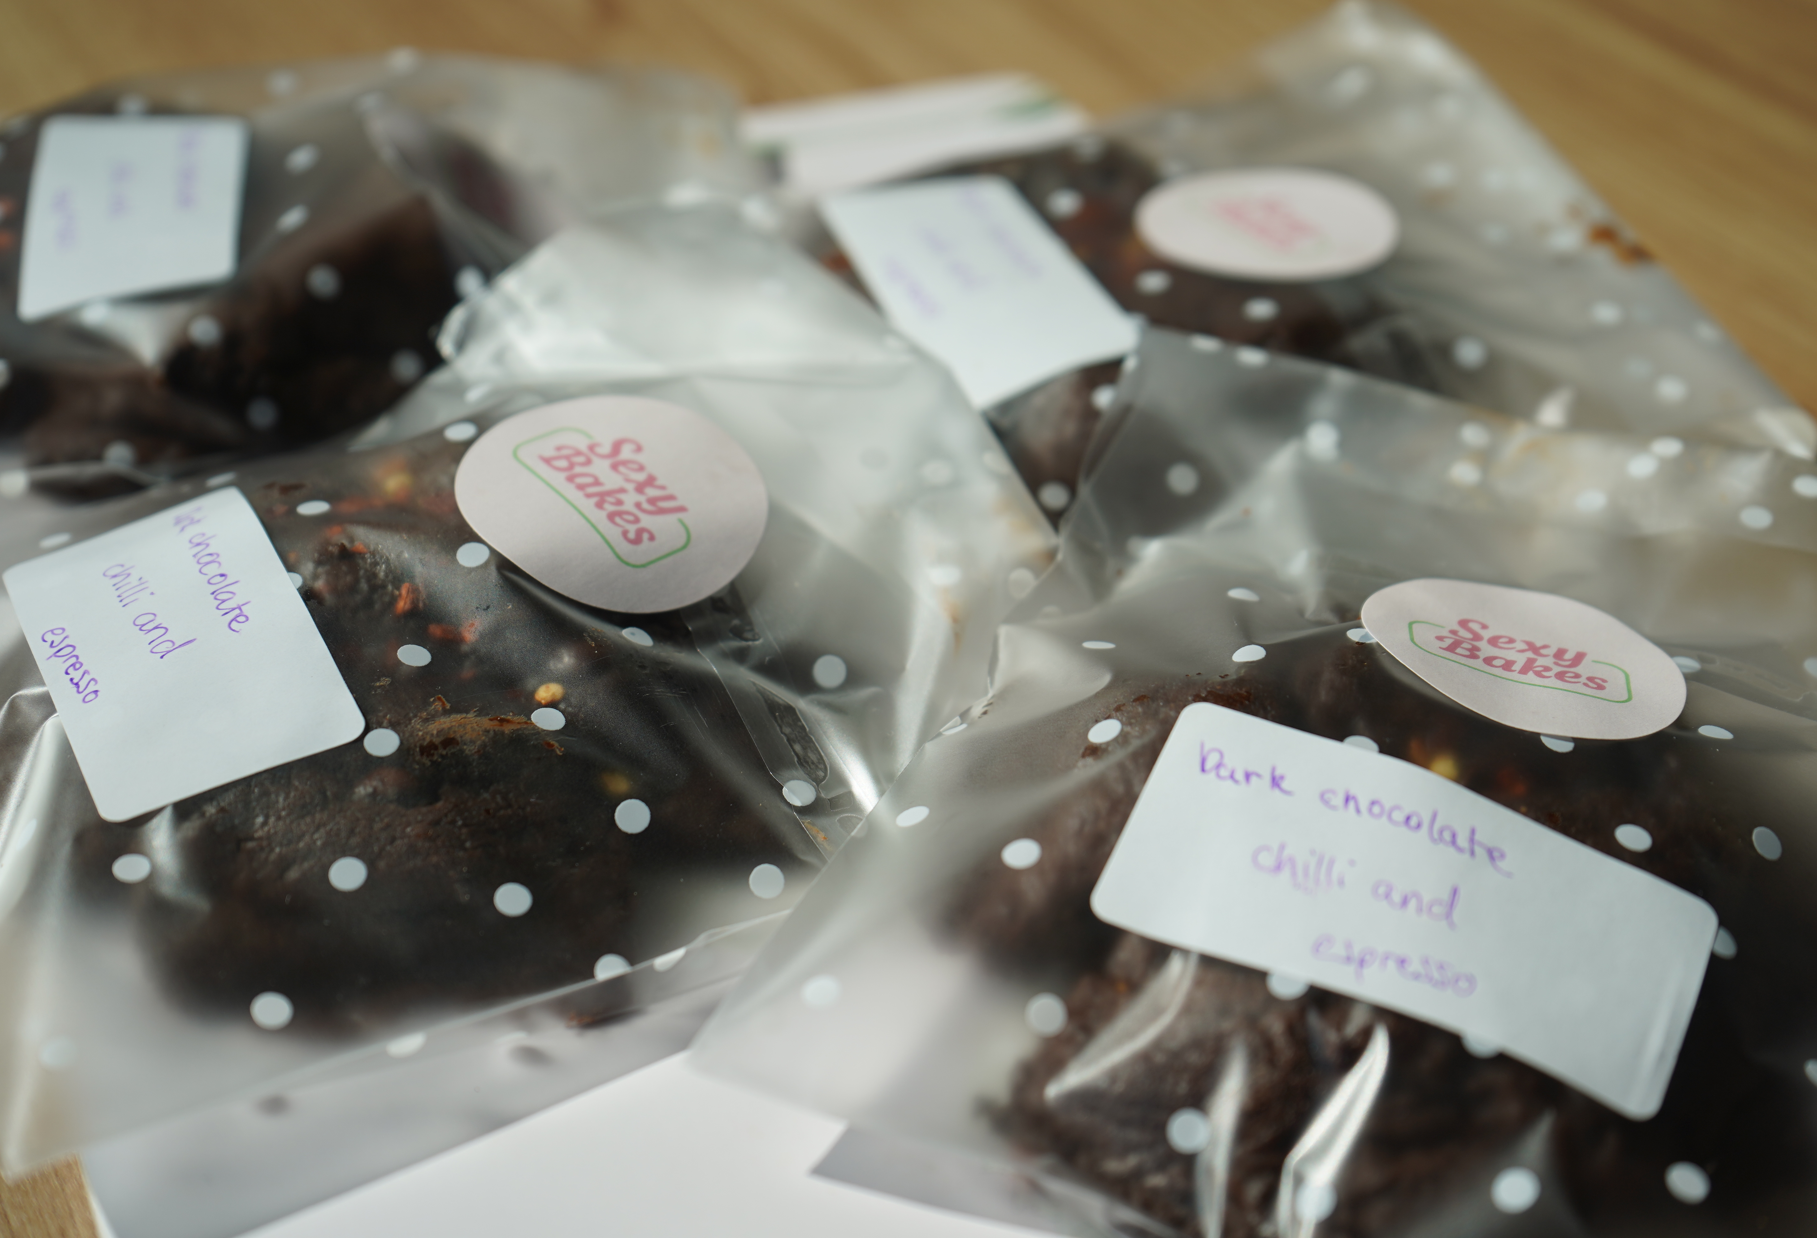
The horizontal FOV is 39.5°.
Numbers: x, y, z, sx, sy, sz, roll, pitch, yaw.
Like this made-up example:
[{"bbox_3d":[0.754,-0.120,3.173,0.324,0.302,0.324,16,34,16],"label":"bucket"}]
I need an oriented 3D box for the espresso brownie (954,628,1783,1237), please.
[{"bbox_3d":[0.058,0.039,0.303,0.086,0.033,0.074,12,40,14],"label":"espresso brownie"}]

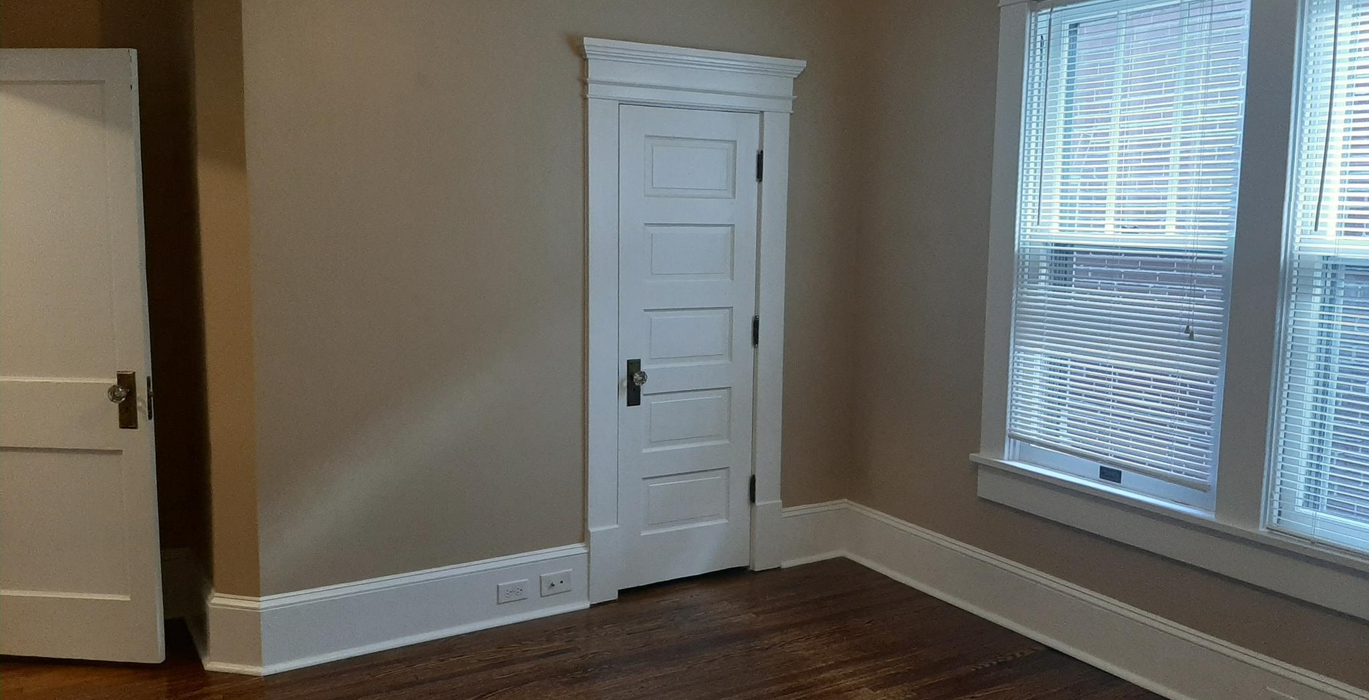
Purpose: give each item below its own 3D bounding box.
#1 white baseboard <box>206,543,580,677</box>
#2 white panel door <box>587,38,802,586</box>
[{"bbox_3d":[-0.942,0.885,3.565,1.311,0.237,0.145,-4,8,-31],"label":"white baseboard"},{"bbox_3d":[0.038,-0.091,3.997,0.967,2.084,0.100,-4,8,-31],"label":"white panel door"}]

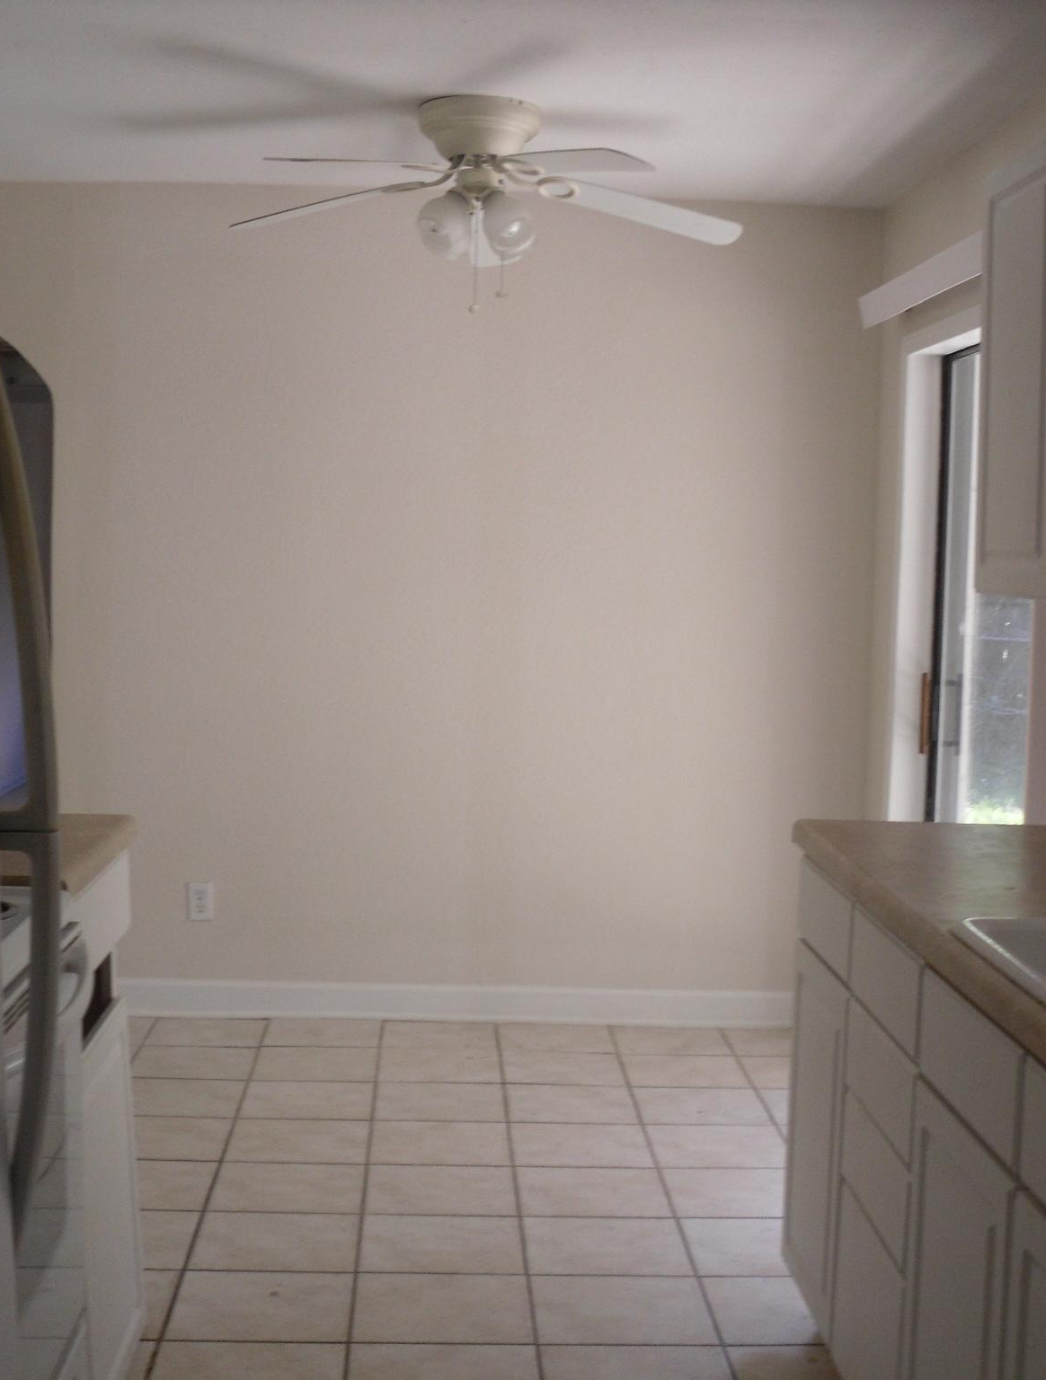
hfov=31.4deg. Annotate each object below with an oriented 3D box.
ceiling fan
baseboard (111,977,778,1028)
[{"bbox_3d":[-0.088,-1.148,4.364,1.280,0.420,1.260,1,4,-3],"label":"ceiling fan"},{"bbox_3d":[-0.201,0.939,5.541,2.280,0.114,0.018,1,4,-3],"label":"baseboard"}]

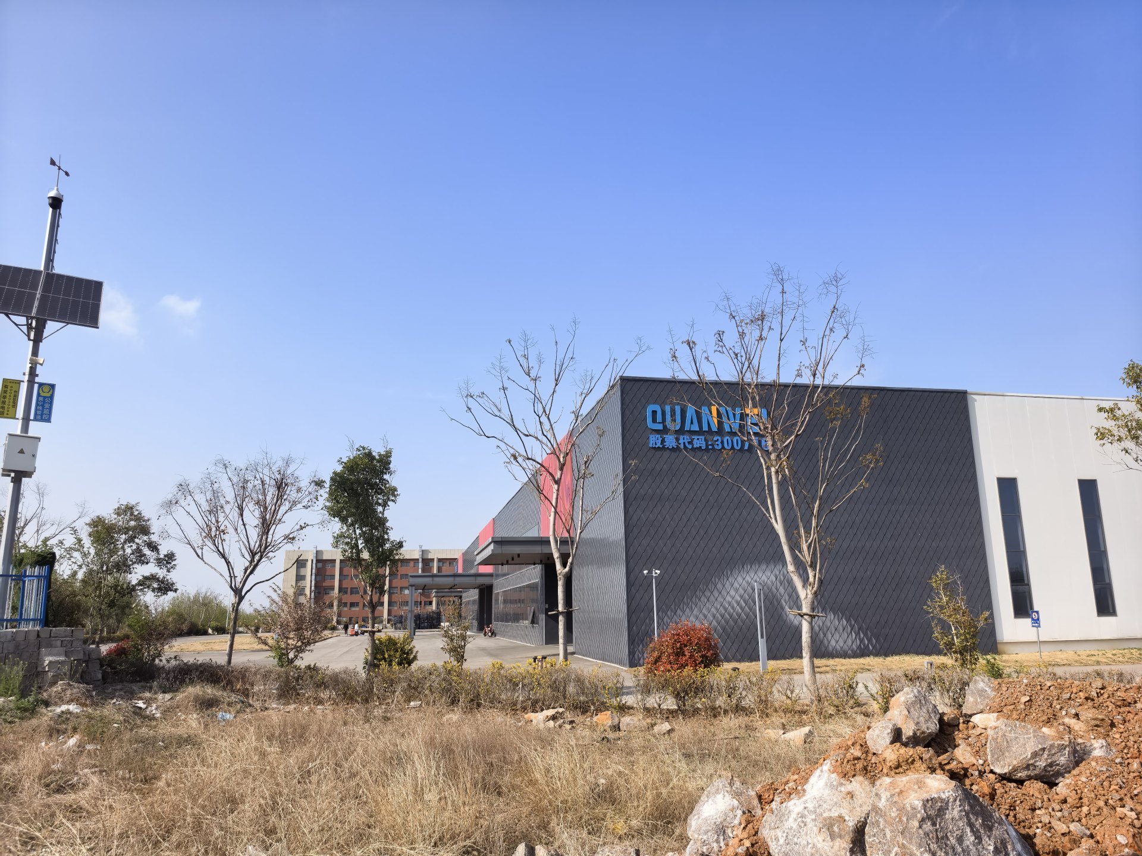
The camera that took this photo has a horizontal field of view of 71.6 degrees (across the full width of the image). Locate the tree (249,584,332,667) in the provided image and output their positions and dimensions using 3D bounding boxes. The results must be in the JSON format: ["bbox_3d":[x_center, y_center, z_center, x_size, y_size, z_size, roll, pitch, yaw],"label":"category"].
[{"bbox_3d":[-7.100,5.310,19.969,2.110,2.690,2.000,4,-14,-19],"label":"tree"}]

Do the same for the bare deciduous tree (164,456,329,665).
[{"bbox_3d":[-9.015,3.792,21.467,4.510,6.430,4.290,5,-14,-22],"label":"bare deciduous tree"}]

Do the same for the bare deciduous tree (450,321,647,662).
[{"bbox_3d":[-0.485,1.601,17.398,4.410,8.370,4.190,-1,-13,-2],"label":"bare deciduous tree"}]

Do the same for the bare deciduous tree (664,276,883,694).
[{"bbox_3d":[4.089,0.870,15.282,4.190,8.630,3.980,-4,-14,15],"label":"bare deciduous tree"}]

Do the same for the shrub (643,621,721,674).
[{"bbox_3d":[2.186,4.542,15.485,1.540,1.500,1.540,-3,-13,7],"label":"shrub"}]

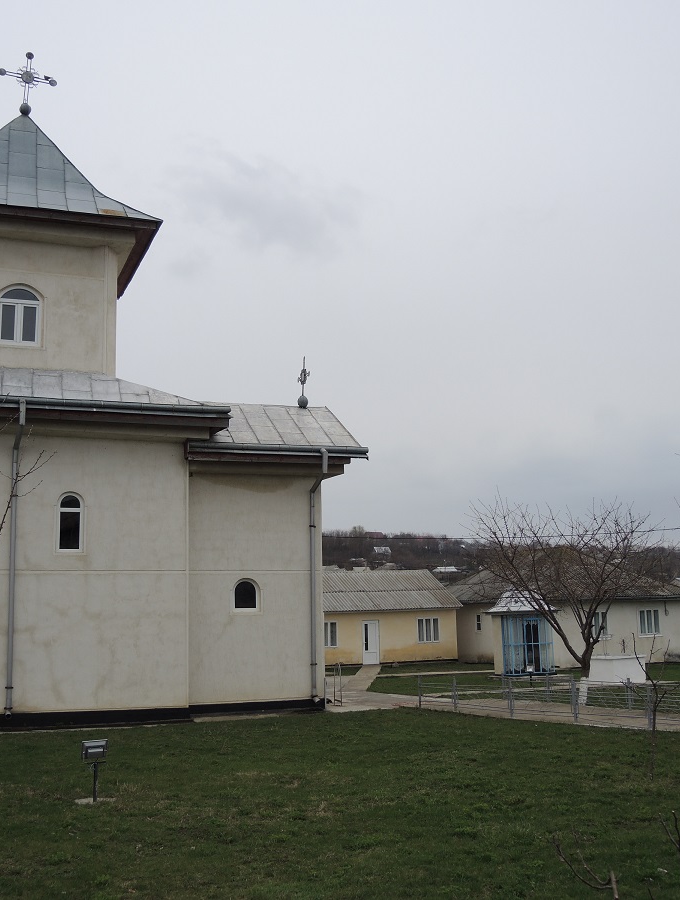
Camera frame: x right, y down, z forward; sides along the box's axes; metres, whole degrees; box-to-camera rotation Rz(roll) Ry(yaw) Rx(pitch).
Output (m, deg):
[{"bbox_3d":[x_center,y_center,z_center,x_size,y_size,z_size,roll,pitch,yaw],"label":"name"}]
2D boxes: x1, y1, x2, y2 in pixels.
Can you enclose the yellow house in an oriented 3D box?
[{"bbox_3d":[0.255,8.232,48.465,9.200,4.500,7.800,2,-8,-18],"label":"yellow house"}]

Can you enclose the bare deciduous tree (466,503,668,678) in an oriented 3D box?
[{"bbox_3d":[6.412,4.187,27.000,5.600,5.600,5.400,2,-9,-21],"label":"bare deciduous tree"}]

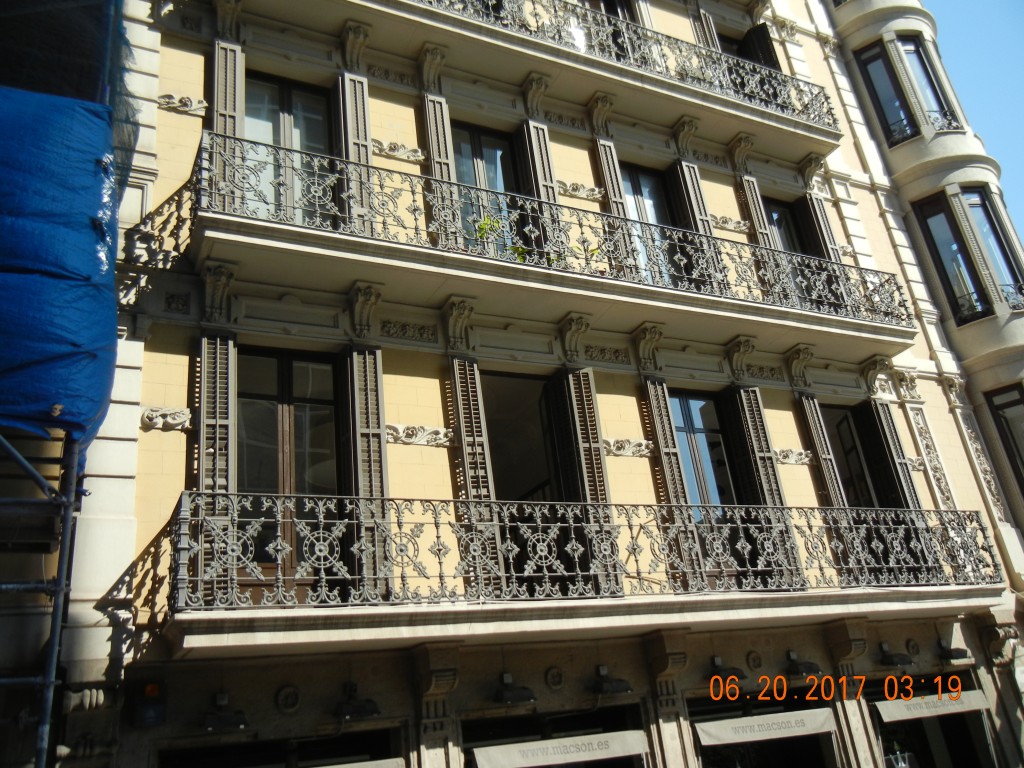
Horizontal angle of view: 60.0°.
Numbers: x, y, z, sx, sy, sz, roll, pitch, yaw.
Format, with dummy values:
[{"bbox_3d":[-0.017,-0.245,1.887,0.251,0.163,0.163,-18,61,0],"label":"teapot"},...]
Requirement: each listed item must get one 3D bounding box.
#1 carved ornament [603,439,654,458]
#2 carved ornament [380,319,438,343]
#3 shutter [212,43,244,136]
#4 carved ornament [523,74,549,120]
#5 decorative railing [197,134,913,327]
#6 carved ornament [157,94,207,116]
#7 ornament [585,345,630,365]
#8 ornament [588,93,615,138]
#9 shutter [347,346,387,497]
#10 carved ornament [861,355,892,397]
[{"bbox_3d":[1.454,0.799,11.073,0.830,0.250,0.110,5,-27,-27],"label":"carved ornament"},{"bbox_3d":[-1.213,-0.632,10.626,0.720,0.235,0.070,5,-27,-27],"label":"carved ornament"},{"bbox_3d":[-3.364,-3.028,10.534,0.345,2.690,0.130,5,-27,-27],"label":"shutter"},{"bbox_3d":[0.407,-4.185,13.018,0.316,0.601,0.300,6,-27,-27],"label":"carved ornament"},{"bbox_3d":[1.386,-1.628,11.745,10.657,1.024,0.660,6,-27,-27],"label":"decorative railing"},{"bbox_3d":[-3.885,-3.297,10.516,0.573,0.230,0.100,5,-27,-27],"label":"carved ornament"},{"bbox_3d":[1.298,-0.393,11.909,0.720,0.235,0.070,5,-27,-27],"label":"ornament"},{"bbox_3d":[1.438,-4.158,13.786,0.350,0.610,0.350,5,-28,-28],"label":"ornament"},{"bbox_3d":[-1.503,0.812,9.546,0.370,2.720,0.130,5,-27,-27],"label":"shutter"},{"bbox_3d":[5.805,-0.100,14.085,0.300,0.630,0.350,5,-27,-27],"label":"carved ornament"}]

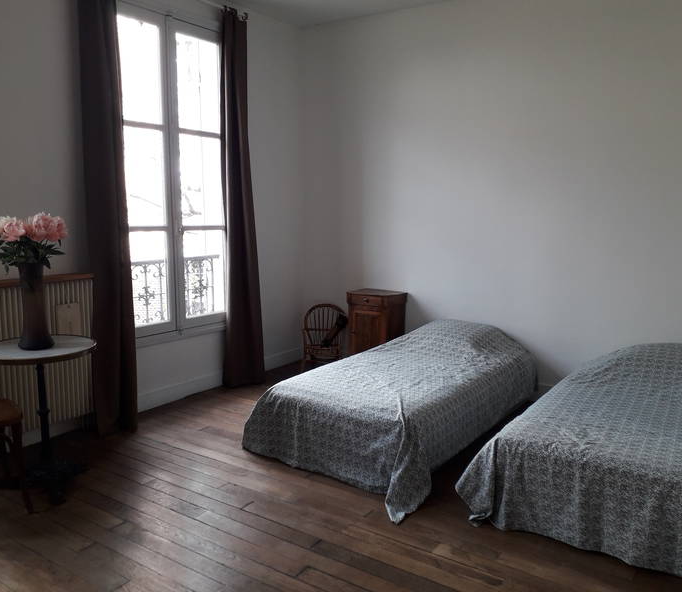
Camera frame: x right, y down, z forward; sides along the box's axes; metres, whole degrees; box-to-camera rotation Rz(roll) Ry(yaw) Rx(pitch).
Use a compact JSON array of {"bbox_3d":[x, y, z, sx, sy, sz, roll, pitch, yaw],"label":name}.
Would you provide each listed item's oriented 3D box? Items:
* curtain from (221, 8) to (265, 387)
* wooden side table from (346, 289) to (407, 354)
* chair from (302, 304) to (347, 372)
[{"bbox_3d":[-0.767,-0.682,4.689,0.190,2.788,0.320,5,9,34],"label":"curtain"},{"bbox_3d":[0.293,0.322,5.039,0.388,0.707,0.313,5,9,34],"label":"wooden side table"},{"bbox_3d":[-0.148,0.361,5.364,0.360,0.538,0.340,0,8,2],"label":"chair"}]

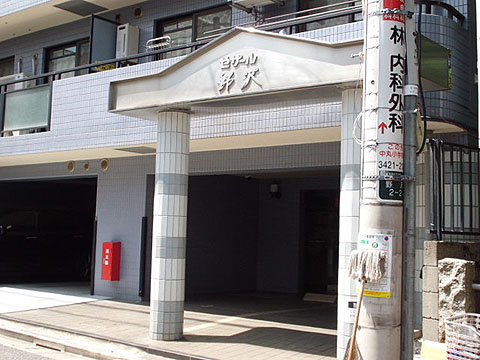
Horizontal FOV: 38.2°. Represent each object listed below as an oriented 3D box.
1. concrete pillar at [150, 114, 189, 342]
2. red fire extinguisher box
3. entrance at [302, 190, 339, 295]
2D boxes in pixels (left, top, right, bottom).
[{"bbox_3d":[-0.820,0.535,8.243,0.400,2.670,0.400,1,-4,0],"label":"concrete pillar"},{"bbox_3d":[-2.144,1.361,11.572,0.240,0.630,0.200,-2,-5,40],"label":"red fire extinguisher box"},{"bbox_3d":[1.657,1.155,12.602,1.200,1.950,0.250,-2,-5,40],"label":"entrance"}]

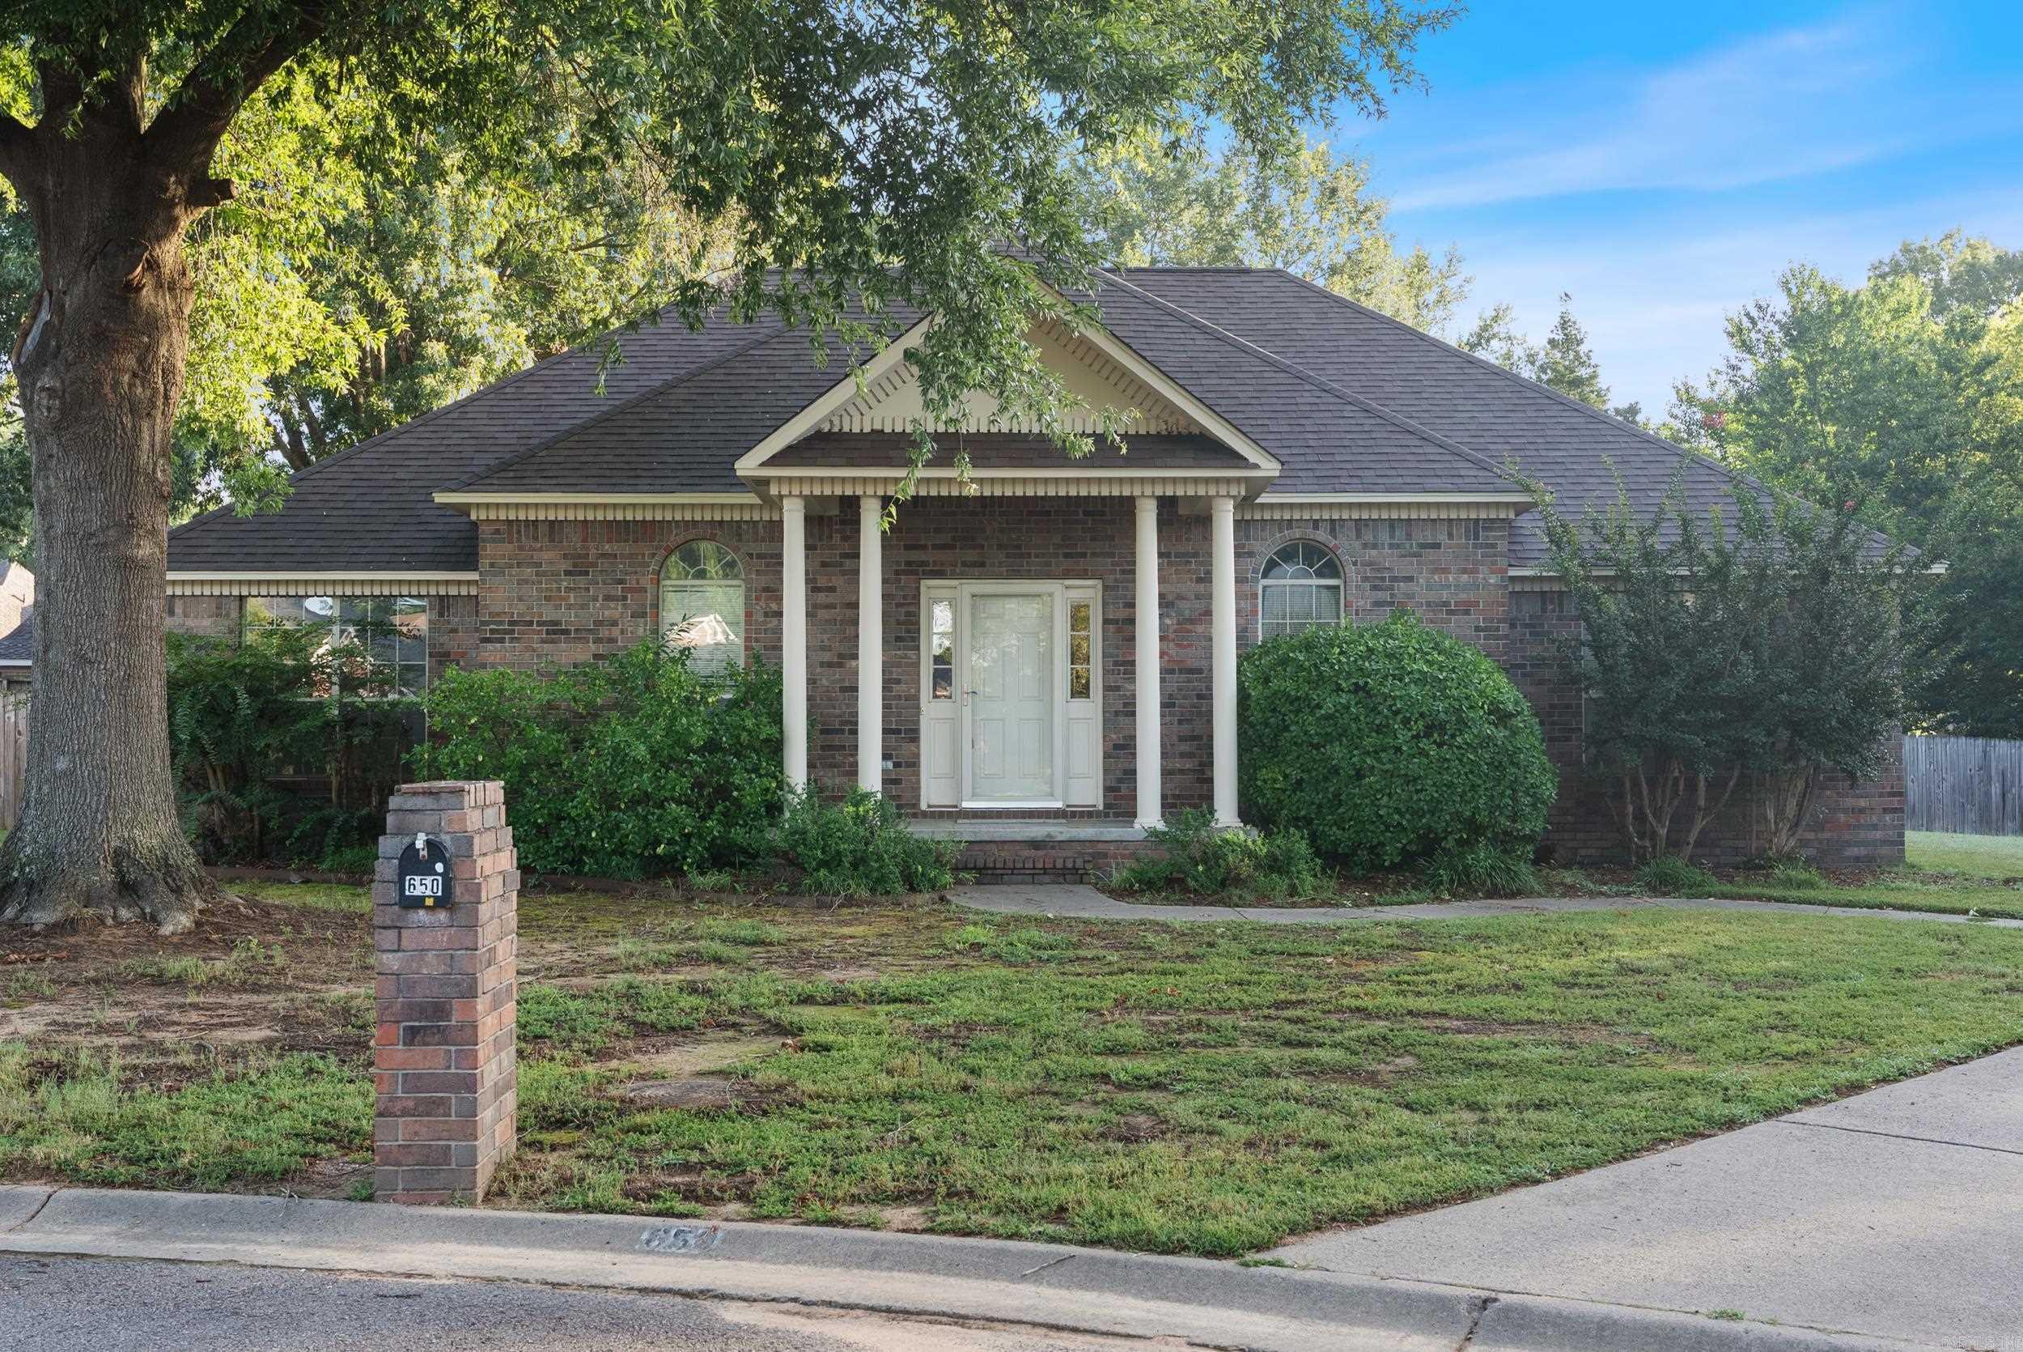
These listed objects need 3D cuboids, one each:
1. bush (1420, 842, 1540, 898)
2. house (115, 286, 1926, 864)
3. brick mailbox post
[{"bbox_3d":[3.727,1.523,15.569,0.970,0.440,0.900,0,-1,0],"label":"bush"},{"bbox_3d":[0.050,-1.580,22.343,17.100,6.950,13.200,0,-1,0],"label":"house"},{"bbox_3d":[-1.880,1.029,6.548,0.350,1.330,0.580,0,-1,-2],"label":"brick mailbox post"}]

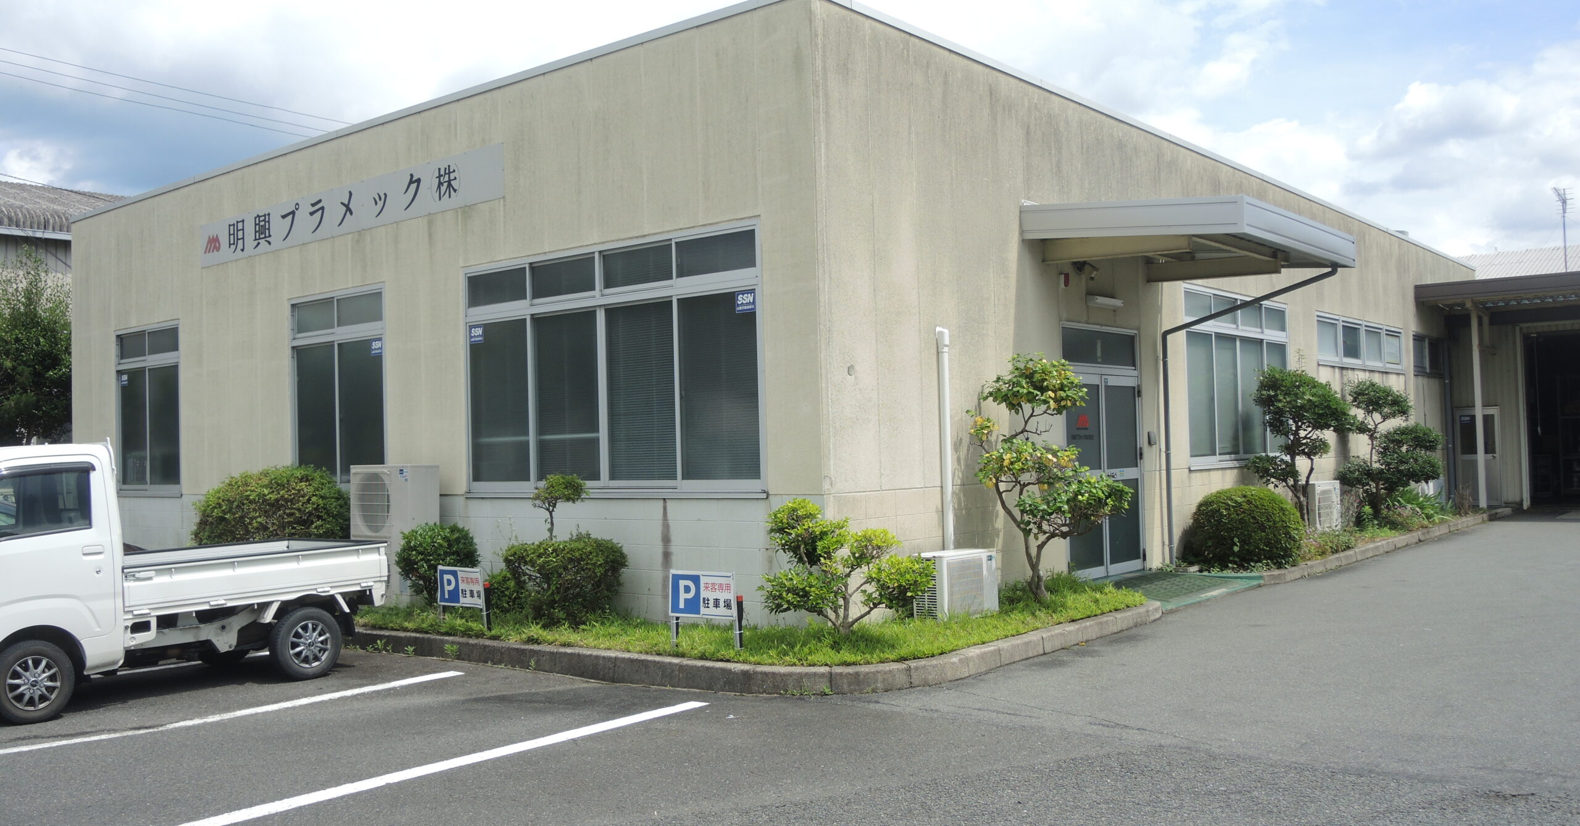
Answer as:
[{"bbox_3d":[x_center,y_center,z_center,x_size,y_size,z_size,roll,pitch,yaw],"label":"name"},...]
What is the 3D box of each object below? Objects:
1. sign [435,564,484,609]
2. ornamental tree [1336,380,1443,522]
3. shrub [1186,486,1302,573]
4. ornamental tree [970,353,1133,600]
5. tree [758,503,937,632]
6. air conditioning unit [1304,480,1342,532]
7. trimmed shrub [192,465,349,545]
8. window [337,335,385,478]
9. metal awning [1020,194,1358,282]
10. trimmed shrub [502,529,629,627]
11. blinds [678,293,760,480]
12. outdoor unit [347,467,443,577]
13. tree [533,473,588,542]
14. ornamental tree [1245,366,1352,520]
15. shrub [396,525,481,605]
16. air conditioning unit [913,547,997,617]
[{"bbox_3d":[-2.728,1.434,10.558,0.600,0.330,0.040,-3,-2,39],"label":"sign"},{"bbox_3d":[8.449,0.565,18.000,1.380,2.030,1.220,-3,-2,39],"label":"ornamental tree"},{"bbox_3d":[4.829,1.217,13.550,1.100,0.880,1.170,-3,-2,39],"label":"shrub"},{"bbox_3d":[2.084,0.507,10.200,1.200,1.960,1.120,-3,-2,39],"label":"ornamental tree"},{"bbox_3d":[0.390,1.052,8.680,1.180,0.930,0.880,-2,-1,2],"label":"tree"},{"bbox_3d":[7.032,1.245,16.931,0.300,0.650,0.790,-3,-2,39],"label":"air conditioning unit"},{"bbox_3d":[-5.101,1.177,12.709,1.750,1.320,1.250,-3,-2,39],"label":"trimmed shrub"},{"bbox_3d":[-4.350,-0.009,12.996,0.880,1.480,0.070,-3,-2,39],"label":"window"},{"bbox_3d":[3.806,-1.660,12.038,2.020,0.500,2.980,-3,-2,39],"label":"metal awning"},{"bbox_3d":[-1.794,1.324,10.120,0.970,0.760,0.760,-3,-2,39],"label":"trimmed shrub"},{"bbox_3d":[-0.551,-0.201,9.851,0.820,1.450,0.050,-3,-2,39],"label":"blinds"},{"bbox_3d":[-3.609,1.099,11.708,0.932,1.210,0.330,-3,-2,39],"label":"outdoor unit"},{"bbox_3d":[-1.850,1.080,10.266,0.460,1.150,0.440,-3,-2,39],"label":"tree"},{"bbox_3d":[6.175,0.442,15.500,1.220,2.030,1.120,-3,-2,39],"label":"ornamental tree"},{"bbox_3d":[-2.992,1.310,10.850,0.690,0.750,0.660,-3,-2,39],"label":"shrub"},{"bbox_3d":[1.298,1.371,9.955,0.290,0.550,0.780,-3,-2,39],"label":"air conditioning unit"}]

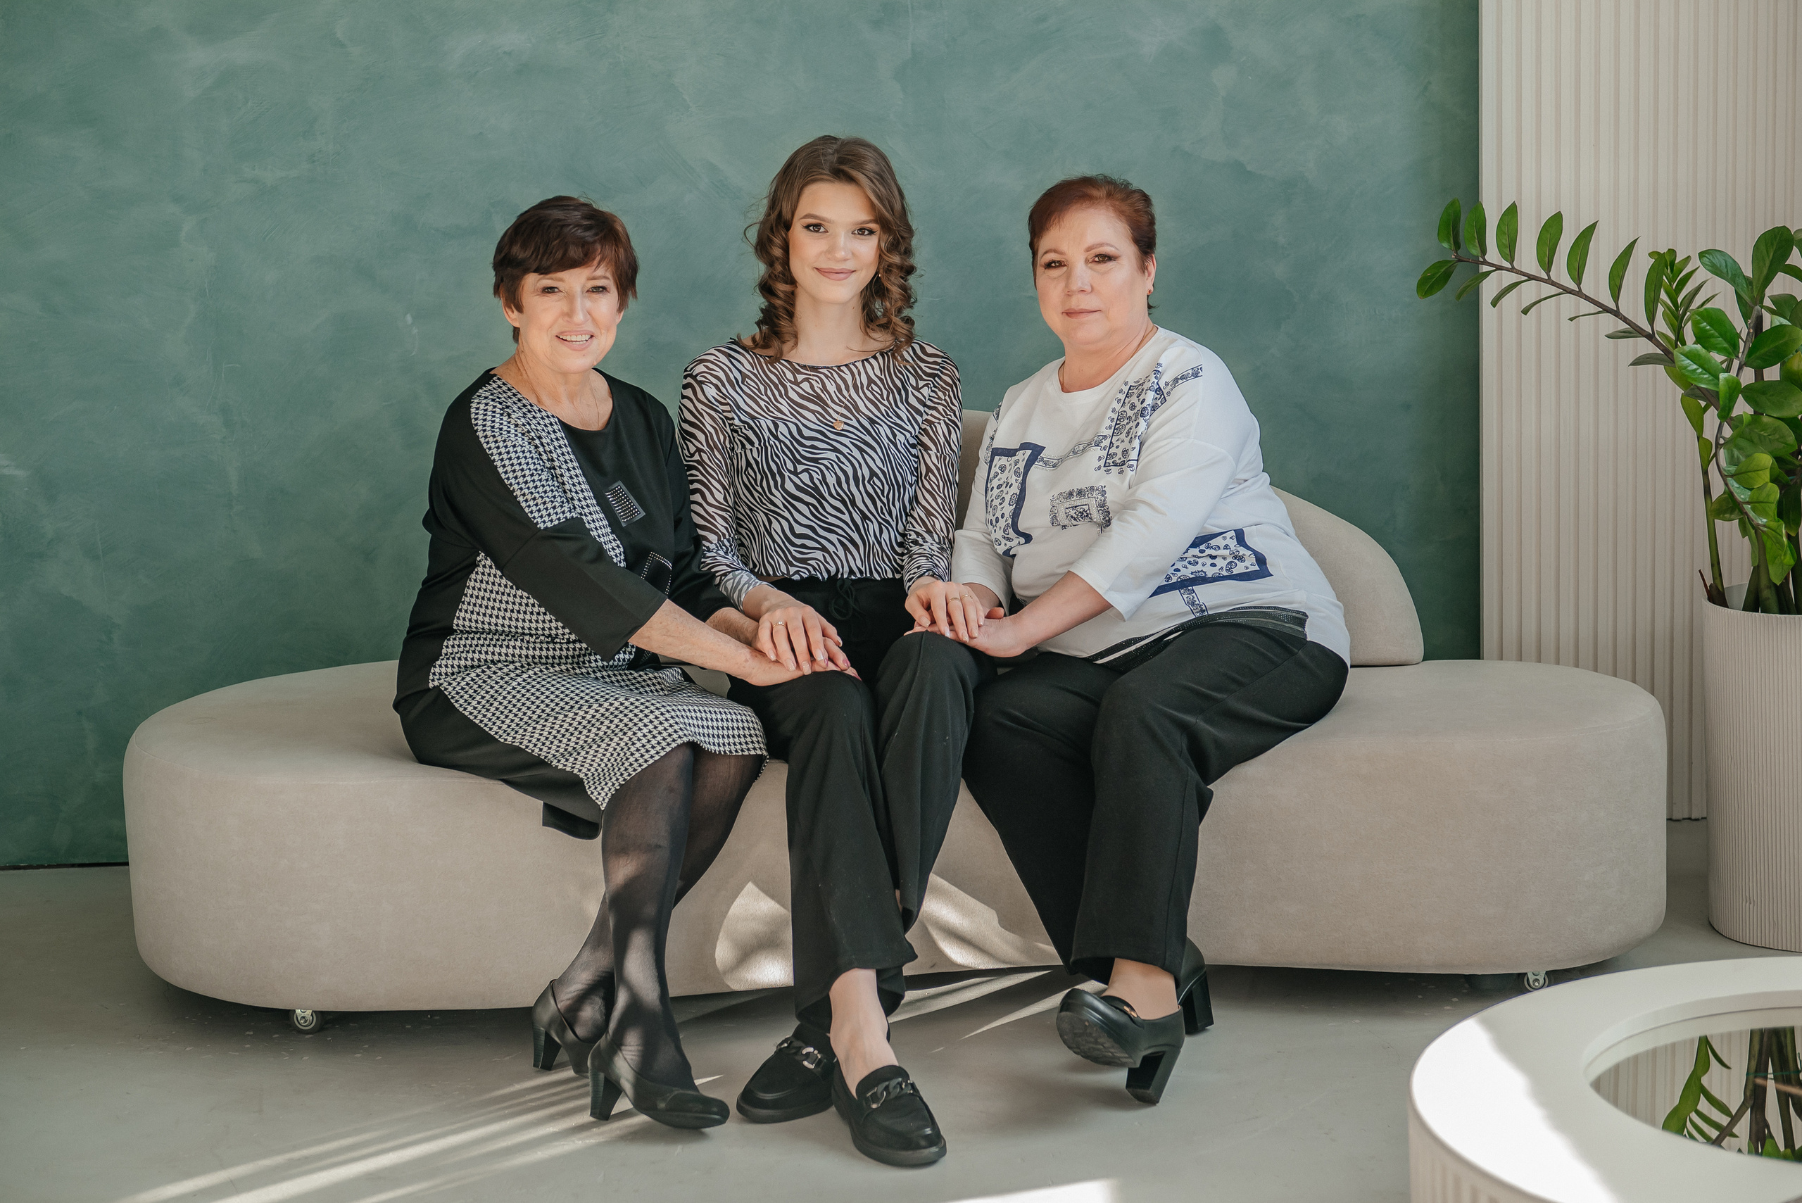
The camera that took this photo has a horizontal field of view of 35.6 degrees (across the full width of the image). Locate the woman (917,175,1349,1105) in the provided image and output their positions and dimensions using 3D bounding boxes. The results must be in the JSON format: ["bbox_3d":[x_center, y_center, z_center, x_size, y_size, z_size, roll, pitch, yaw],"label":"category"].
[{"bbox_3d":[0.300,-0.016,3.887,0.580,1.130,0.960,3,9,30],"label":"woman"}]

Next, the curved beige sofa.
[{"bbox_3d":[-0.026,0.122,4.278,2.290,0.770,1.070,-2,8,0],"label":"curved beige sofa"}]

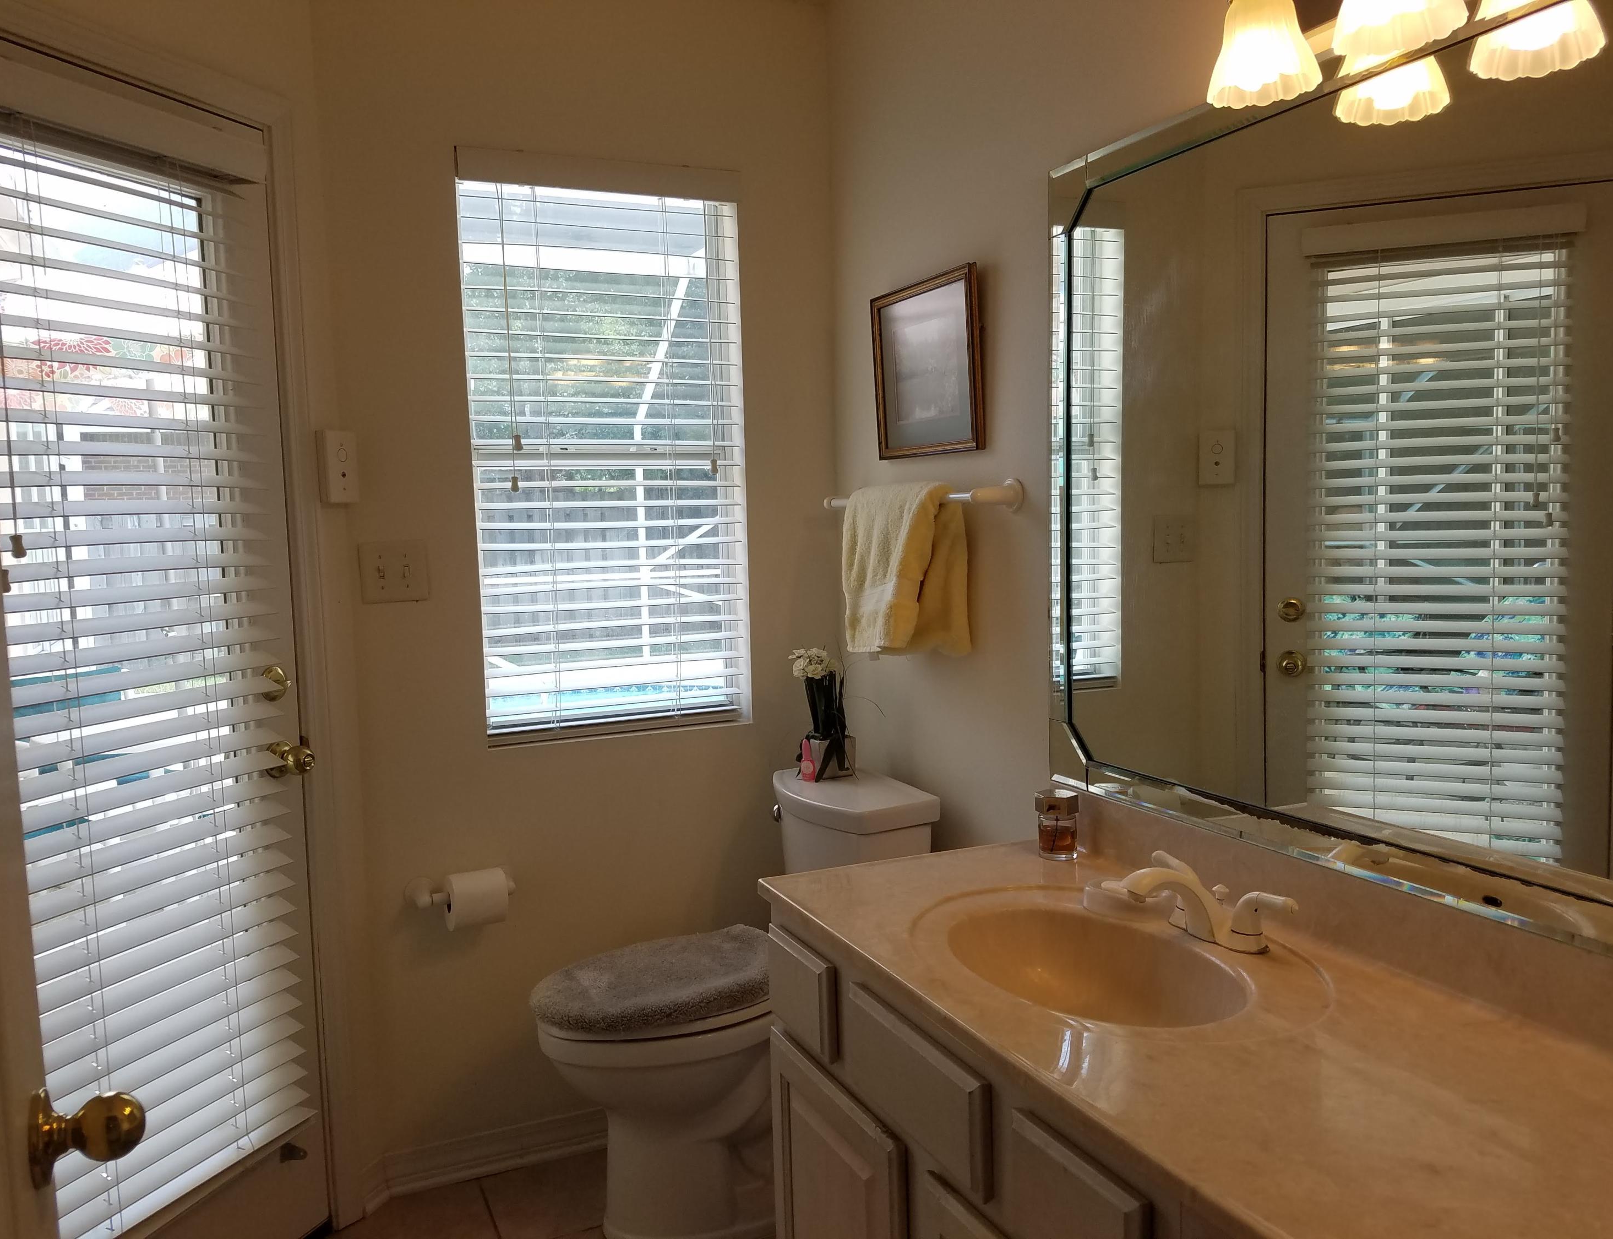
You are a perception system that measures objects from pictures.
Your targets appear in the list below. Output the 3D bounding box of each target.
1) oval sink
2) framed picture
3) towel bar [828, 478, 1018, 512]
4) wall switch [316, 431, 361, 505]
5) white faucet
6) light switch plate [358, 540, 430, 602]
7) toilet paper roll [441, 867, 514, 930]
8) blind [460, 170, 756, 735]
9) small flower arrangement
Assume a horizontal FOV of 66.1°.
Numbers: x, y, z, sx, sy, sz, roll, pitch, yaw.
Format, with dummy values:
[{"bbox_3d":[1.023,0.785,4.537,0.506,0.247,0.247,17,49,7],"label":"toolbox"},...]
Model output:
[{"bbox_3d":[0.346,0.481,1.515,0.334,0.142,0.435,-4,5,-24],"label":"oval sink"},{"bbox_3d":[0.228,-0.479,2.370,0.020,0.326,0.378,-6,7,-24],"label":"framed picture"},{"bbox_3d":[0.201,-0.231,2.388,0.096,0.056,0.632,-4,5,-24],"label":"towel bar"},{"bbox_3d":[-0.871,-0.285,2.313,0.026,0.131,0.079,0,5,21],"label":"wall switch"},{"bbox_3d":[0.469,0.354,1.556,0.182,0.104,0.258,-4,5,-24],"label":"white faucet"},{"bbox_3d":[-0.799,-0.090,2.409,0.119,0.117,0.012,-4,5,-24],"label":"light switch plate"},{"bbox_3d":[-0.650,0.552,2.454,0.103,0.106,0.106,-4,5,-24],"label":"toilet paper roll"},{"bbox_3d":[-0.409,-0.331,2.607,0.572,1.113,0.061,-4,5,-24],"label":"blind"},{"bbox_3d":[0.030,0.199,2.582,0.109,0.275,0.109,-4,5,-24],"label":"small flower arrangement"}]

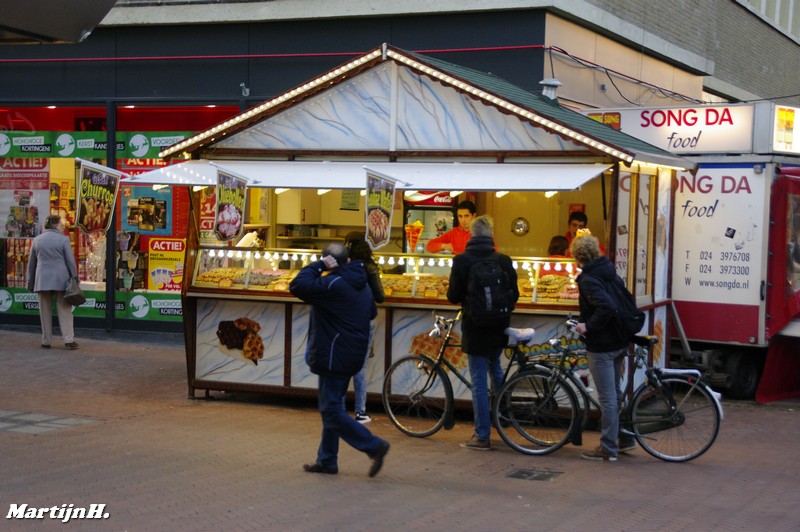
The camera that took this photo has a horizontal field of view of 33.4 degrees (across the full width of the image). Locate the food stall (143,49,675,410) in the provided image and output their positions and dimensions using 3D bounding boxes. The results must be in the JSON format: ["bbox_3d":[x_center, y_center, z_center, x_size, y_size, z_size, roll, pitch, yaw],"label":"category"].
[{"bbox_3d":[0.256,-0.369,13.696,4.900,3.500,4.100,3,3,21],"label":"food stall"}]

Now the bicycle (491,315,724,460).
[{"bbox_3d":[1.732,1.015,10.888,1.860,1.110,0.580,2,3,9],"label":"bicycle"}]

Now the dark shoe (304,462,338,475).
[{"bbox_3d":[-0.600,1.522,10.061,0.290,0.110,0.110,3,3,21],"label":"dark shoe"}]

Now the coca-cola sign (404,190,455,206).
[{"bbox_3d":[0.325,-0.763,14.942,0.630,0.200,0.060,3,3,21],"label":"coca-cola sign"}]

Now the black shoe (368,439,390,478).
[{"bbox_3d":[-0.150,1.451,9.966,0.120,0.290,0.110,32,13,17],"label":"black shoe"}]

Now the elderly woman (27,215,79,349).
[{"bbox_3d":[-4.439,0.200,17.144,0.580,1.700,0.360,2,3,19],"label":"elderly woman"}]

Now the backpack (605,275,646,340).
[{"bbox_3d":[1.837,0.338,10.850,0.220,0.500,0.320,-21,-10,34],"label":"backpack"}]

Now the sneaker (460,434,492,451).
[{"bbox_3d":[0.634,1.487,11.192,0.290,0.130,0.110,3,4,31],"label":"sneaker"}]

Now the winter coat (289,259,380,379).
[{"bbox_3d":[-0.508,0.388,10.029,0.520,0.900,0.580,3,4,32],"label":"winter coat"}]

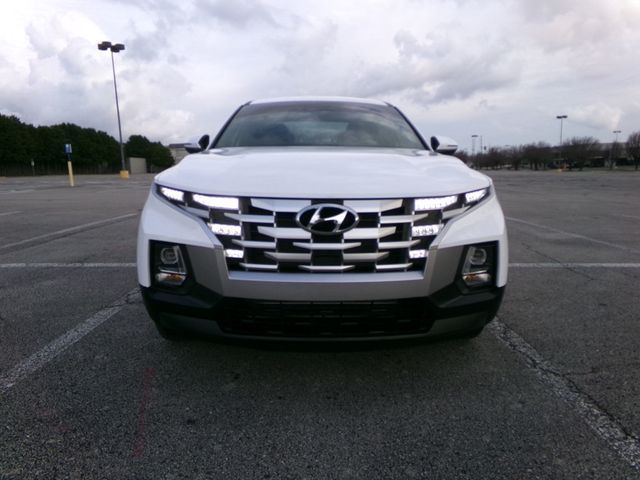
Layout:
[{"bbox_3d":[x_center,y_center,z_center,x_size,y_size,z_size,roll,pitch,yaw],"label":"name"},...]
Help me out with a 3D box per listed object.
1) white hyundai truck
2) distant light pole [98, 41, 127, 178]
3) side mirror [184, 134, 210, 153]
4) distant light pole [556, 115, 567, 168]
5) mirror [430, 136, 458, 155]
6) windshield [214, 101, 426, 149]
[{"bbox_3d":[-0.017,-0.490,4.292,1.905,1.694,4.970,0,9,-1],"label":"white hyundai truck"},{"bbox_3d":[-16.236,-10.311,35.801,2.000,10.600,1.800,0,9,0],"label":"distant light pole"},{"bbox_3d":[-0.932,-0.724,3.347,0.210,0.155,0.160,0,9,-1],"label":"side mirror"},{"bbox_3d":[45.317,-18.107,83.164,2.000,10.600,1.400,0,9,0],"label":"distant light pole"},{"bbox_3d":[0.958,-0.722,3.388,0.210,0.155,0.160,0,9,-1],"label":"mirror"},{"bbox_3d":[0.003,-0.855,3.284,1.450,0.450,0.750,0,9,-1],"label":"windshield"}]

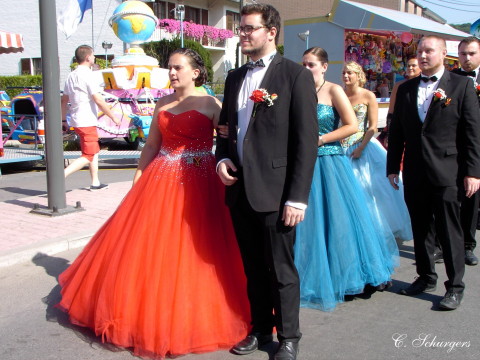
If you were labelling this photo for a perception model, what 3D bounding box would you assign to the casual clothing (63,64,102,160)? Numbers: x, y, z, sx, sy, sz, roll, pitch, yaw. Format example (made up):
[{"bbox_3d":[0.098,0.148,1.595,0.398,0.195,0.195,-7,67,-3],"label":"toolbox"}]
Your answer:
[{"bbox_3d":[-1.941,-0.826,7.864,0.400,1.178,0.470,-7,11,-39],"label":"casual clothing"}]

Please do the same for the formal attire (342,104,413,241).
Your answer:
[{"bbox_3d":[1.170,-0.075,5.705,0.780,1.193,0.840,7,11,39],"label":"formal attire"}]

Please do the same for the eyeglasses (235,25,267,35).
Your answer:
[{"bbox_3d":[0.064,-0.763,3.252,0.135,0.045,0.140,-8,12,-41],"label":"eyeglasses"}]

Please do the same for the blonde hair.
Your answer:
[{"bbox_3d":[1.005,-0.922,5.525,0.180,0.240,0.200,7,12,41],"label":"blonde hair"}]

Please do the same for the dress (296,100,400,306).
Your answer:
[{"bbox_3d":[0.671,0.117,4.449,0.780,1.278,0.840,7,12,41],"label":"dress"}]

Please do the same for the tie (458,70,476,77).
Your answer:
[{"bbox_3d":[1.802,-0.843,5.052,0.125,0.055,0.045,4,10,28],"label":"tie"}]

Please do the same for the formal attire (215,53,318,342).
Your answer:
[{"bbox_3d":[0.144,0.110,3.456,0.520,1.552,0.320,6,11,36],"label":"formal attire"}]

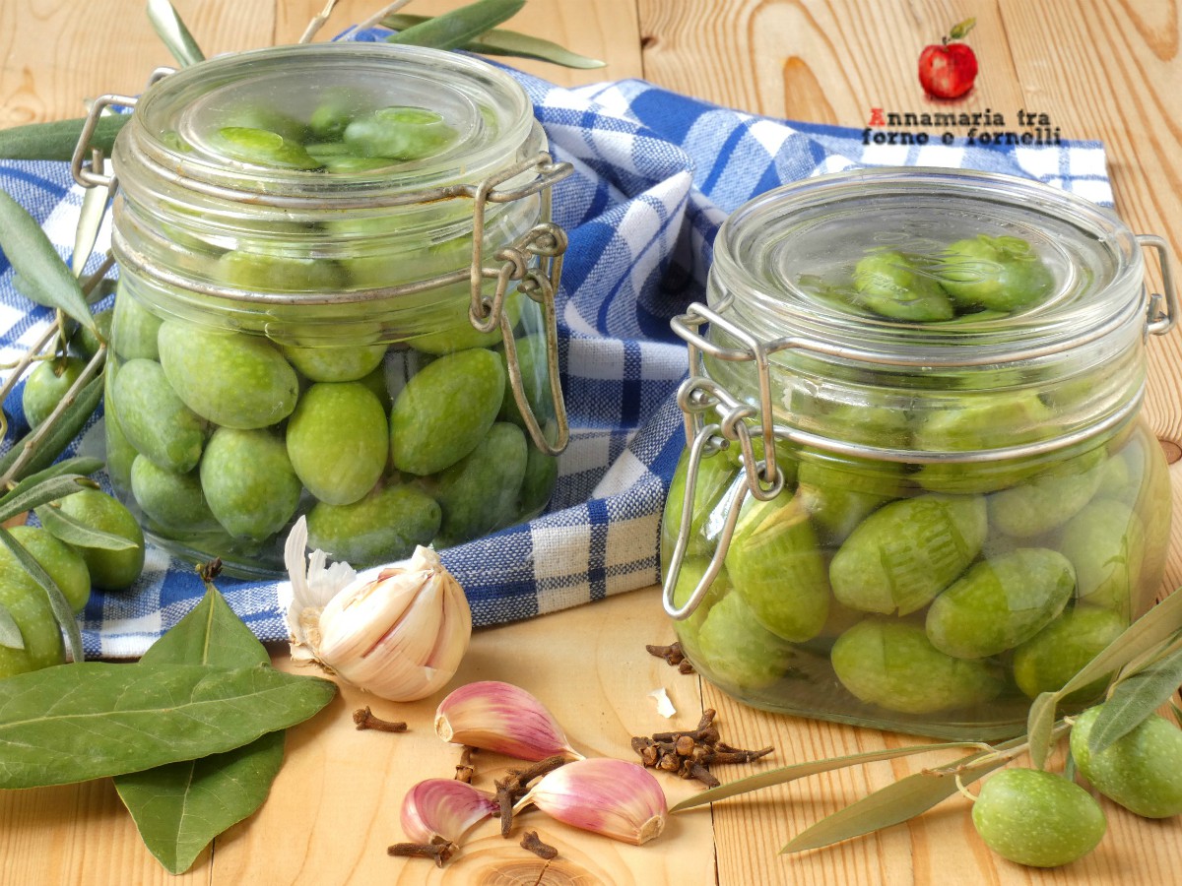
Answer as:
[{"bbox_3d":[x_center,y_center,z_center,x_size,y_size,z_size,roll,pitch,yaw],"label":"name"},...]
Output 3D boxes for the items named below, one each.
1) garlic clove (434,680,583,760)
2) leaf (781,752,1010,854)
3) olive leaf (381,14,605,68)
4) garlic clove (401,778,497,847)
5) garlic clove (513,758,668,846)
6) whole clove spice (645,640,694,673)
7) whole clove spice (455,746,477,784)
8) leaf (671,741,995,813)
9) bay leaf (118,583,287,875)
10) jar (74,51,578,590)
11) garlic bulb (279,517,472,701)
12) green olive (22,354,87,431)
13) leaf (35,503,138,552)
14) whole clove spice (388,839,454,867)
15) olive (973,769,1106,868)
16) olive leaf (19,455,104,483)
[{"bbox_3d":[-0.018,0.063,1.151,0.034,0.016,0.018,8,28,13],"label":"garlic clove"},{"bbox_3d":[0.069,0.078,1.129,0.067,0.006,0.015,-22,34,-27],"label":"leaf"},{"bbox_3d":[-0.029,-0.117,1.500,0.073,0.008,0.014,10,28,17],"label":"olive leaf"},{"bbox_3d":[-0.031,0.080,1.106,0.022,0.013,0.017,-7,28,-14],"label":"garlic clove"},{"bbox_3d":[0.000,0.078,1.108,0.035,0.015,0.018,9,28,17],"label":"garlic clove"},{"bbox_3d":[0.018,0.049,1.176,0.013,0.005,0.006,20,33,34],"label":"whole clove spice"},{"bbox_3d":[-0.028,0.072,1.144,0.005,0.005,0.015,4,27,6],"label":"whole clove spice"},{"bbox_3d":[0.053,0.074,1.136,0.075,0.008,0.010,-11,29,-12],"label":"leaf"},{"bbox_3d":[-0.087,0.063,1.139,0.041,0.010,0.110,0,31,0],"label":"bay leaf"},{"bbox_3d":[-0.064,-0.034,1.243,0.126,0.099,0.112,16,30,29],"label":"jar"},{"bbox_3d":[-0.049,0.040,1.172,0.043,0.038,0.036,1,27,0],"label":"garlic bulb"},{"bbox_3d":[-0.133,-0.012,1.271,0.019,0.021,0.024,1,27,1],"label":"green olive"},{"bbox_3d":[-0.119,0.019,1.199,0.031,0.005,0.006,24,53,7],"label":"leaf"},{"bbox_3d":[-0.037,0.089,1.111,0.015,0.005,0.006,2,27,3],"label":"whole clove spice"},{"bbox_3d":[0.097,0.081,1.112,0.032,0.021,0.021,16,31,27],"label":"olive"},{"bbox_3d":[-0.125,0.006,1.209,0.027,0.005,0.009,-20,33,-34],"label":"olive leaf"}]

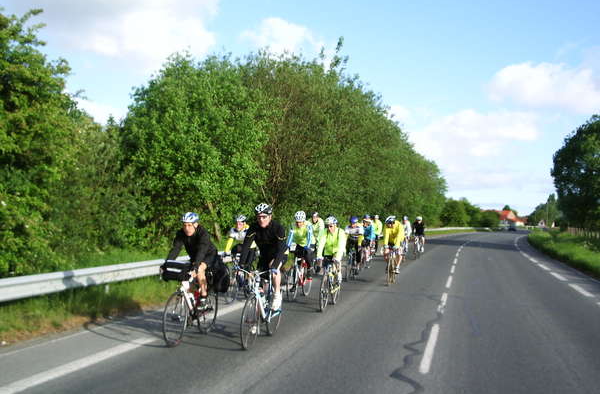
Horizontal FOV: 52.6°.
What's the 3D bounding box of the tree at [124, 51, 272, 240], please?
[{"bbox_3d":[-4.521,-2.140,26.500,6.300,8.400,6.200,0,-2,0],"label":"tree"}]

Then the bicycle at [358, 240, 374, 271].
[{"bbox_3d":[2.200,1.926,20.200,0.440,0.990,1.660,-1,-2,15],"label":"bicycle"}]

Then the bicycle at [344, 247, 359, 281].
[{"bbox_3d":[1.530,1.799,16.900,0.440,0.990,1.660,-1,-2,14],"label":"bicycle"}]

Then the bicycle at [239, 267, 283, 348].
[{"bbox_3d":[-0.500,1.414,7.970,0.450,0.970,1.660,-1,-2,16],"label":"bicycle"}]

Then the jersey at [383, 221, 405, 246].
[{"bbox_3d":[2.358,0.928,15.300,0.530,0.640,0.520,-1,-2,17],"label":"jersey"}]

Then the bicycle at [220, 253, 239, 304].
[{"bbox_3d":[-1.190,1.577,12.040,0.450,0.980,1.660,-1,-2,15],"label":"bicycle"}]

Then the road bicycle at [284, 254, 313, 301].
[{"bbox_3d":[-0.010,1.635,12.620,0.440,0.980,1.660,-1,-2,17],"label":"road bicycle"}]

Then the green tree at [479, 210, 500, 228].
[{"bbox_3d":[34.983,4.154,112.000,4.000,3.500,4.000,-1,-2,16],"label":"green tree"}]

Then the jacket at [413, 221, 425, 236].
[{"bbox_3d":[5.100,1.355,26.100,0.520,0.660,0.550,-1,-2,15],"label":"jacket"}]

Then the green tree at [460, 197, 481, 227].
[{"bbox_3d":[23.887,2.312,85.000,4.200,4.800,4.200,-1,-2,15],"label":"green tree"}]

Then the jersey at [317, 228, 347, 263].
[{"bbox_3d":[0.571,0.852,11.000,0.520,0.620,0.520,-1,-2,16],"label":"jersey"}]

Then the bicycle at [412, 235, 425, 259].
[{"bbox_3d":[5.060,2.142,26.100,0.440,1.000,1.660,-1,-2,16],"label":"bicycle"}]

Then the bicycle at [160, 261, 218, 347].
[{"bbox_3d":[-1.430,1.381,8.021,0.470,1.040,1.680,-1,-2,16],"label":"bicycle"}]

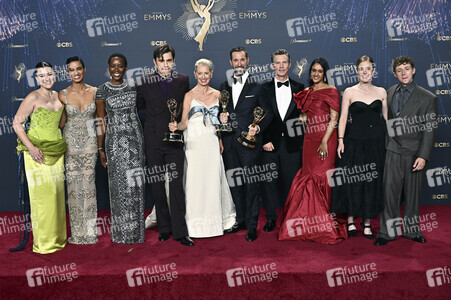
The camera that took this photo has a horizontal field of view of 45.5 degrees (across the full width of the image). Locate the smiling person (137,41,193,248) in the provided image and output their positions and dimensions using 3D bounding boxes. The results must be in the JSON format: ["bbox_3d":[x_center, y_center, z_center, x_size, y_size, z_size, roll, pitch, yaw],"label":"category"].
[{"bbox_3d":[-0.574,-0.044,5.064,0.540,1.857,0.400,-2,8,-8],"label":"smiling person"}]

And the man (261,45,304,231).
[{"bbox_3d":[0.566,-0.095,5.390,0.500,1.796,0.360,0,7,6],"label":"man"}]

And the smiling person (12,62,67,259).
[{"bbox_3d":[-1.666,0.065,4.861,0.480,1.687,0.420,-3,8,-18],"label":"smiling person"}]

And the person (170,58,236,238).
[{"bbox_3d":[-0.206,-0.023,5.264,0.620,1.711,0.520,-1,7,-4],"label":"person"}]

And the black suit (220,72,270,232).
[{"bbox_3d":[0.189,0.028,5.203,0.530,1.501,0.400,1,8,16],"label":"black suit"}]

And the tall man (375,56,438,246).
[{"bbox_3d":[1.655,0.013,4.921,0.580,1.701,0.400,1,8,15],"label":"tall man"}]

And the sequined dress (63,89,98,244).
[{"bbox_3d":[-1.380,0.158,5.122,0.350,1.469,0.320,-2,8,-8],"label":"sequined dress"}]

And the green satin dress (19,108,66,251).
[{"bbox_3d":[-1.677,0.264,4.919,0.460,1.323,0.400,-3,8,-18],"label":"green satin dress"}]

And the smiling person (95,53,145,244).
[{"bbox_3d":[-0.998,-0.006,5.095,0.480,1.789,0.340,-2,8,-8],"label":"smiling person"}]

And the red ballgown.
[{"bbox_3d":[0.829,0.132,5.100,0.640,1.448,0.550,1,8,15],"label":"red ballgown"}]

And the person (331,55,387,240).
[{"bbox_3d":[1.269,-0.024,5.137,0.530,1.731,0.400,0,8,10],"label":"person"}]

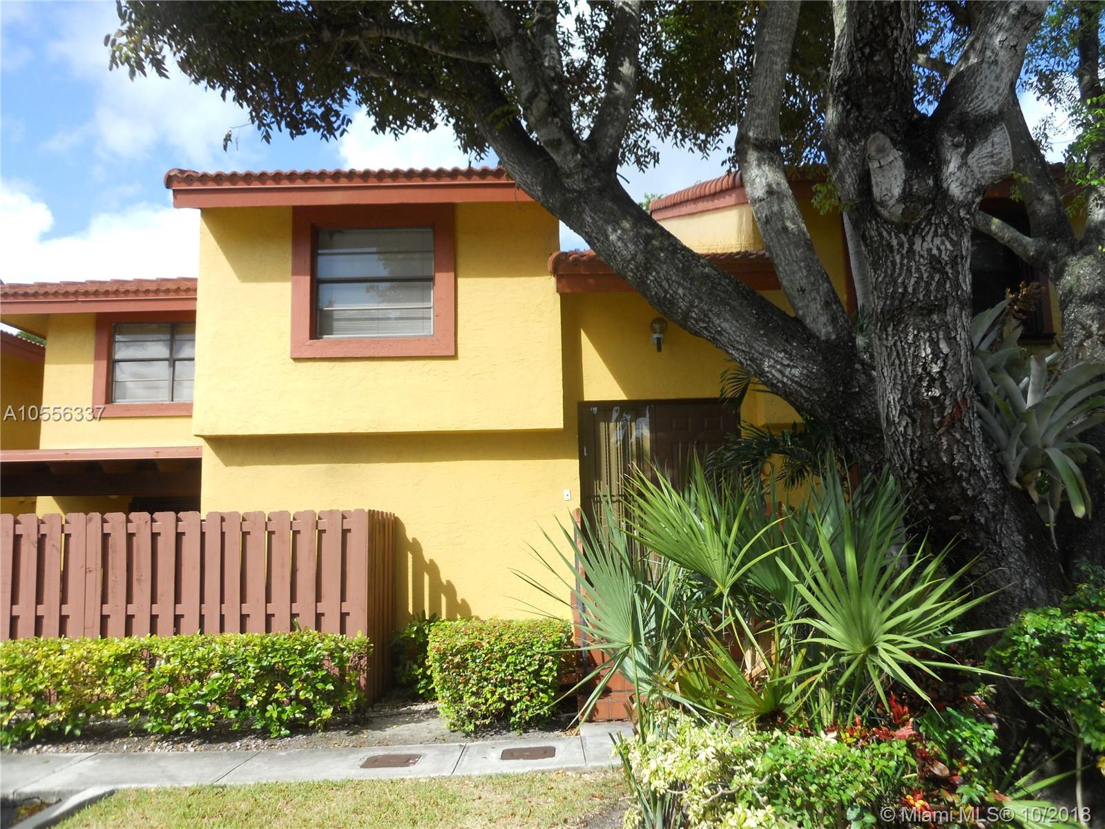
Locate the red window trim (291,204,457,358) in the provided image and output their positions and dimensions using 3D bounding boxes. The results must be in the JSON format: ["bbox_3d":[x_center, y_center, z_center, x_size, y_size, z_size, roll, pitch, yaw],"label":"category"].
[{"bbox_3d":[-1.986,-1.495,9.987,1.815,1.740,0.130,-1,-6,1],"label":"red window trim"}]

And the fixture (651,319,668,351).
[{"bbox_3d":[1.183,-0.878,9.919,0.195,0.395,0.250,-1,-6,1],"label":"fixture"}]

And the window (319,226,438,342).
[{"bbox_3d":[-2.010,-1.505,10.094,1.345,1.295,0.120,-1,-6,1],"label":"window"}]

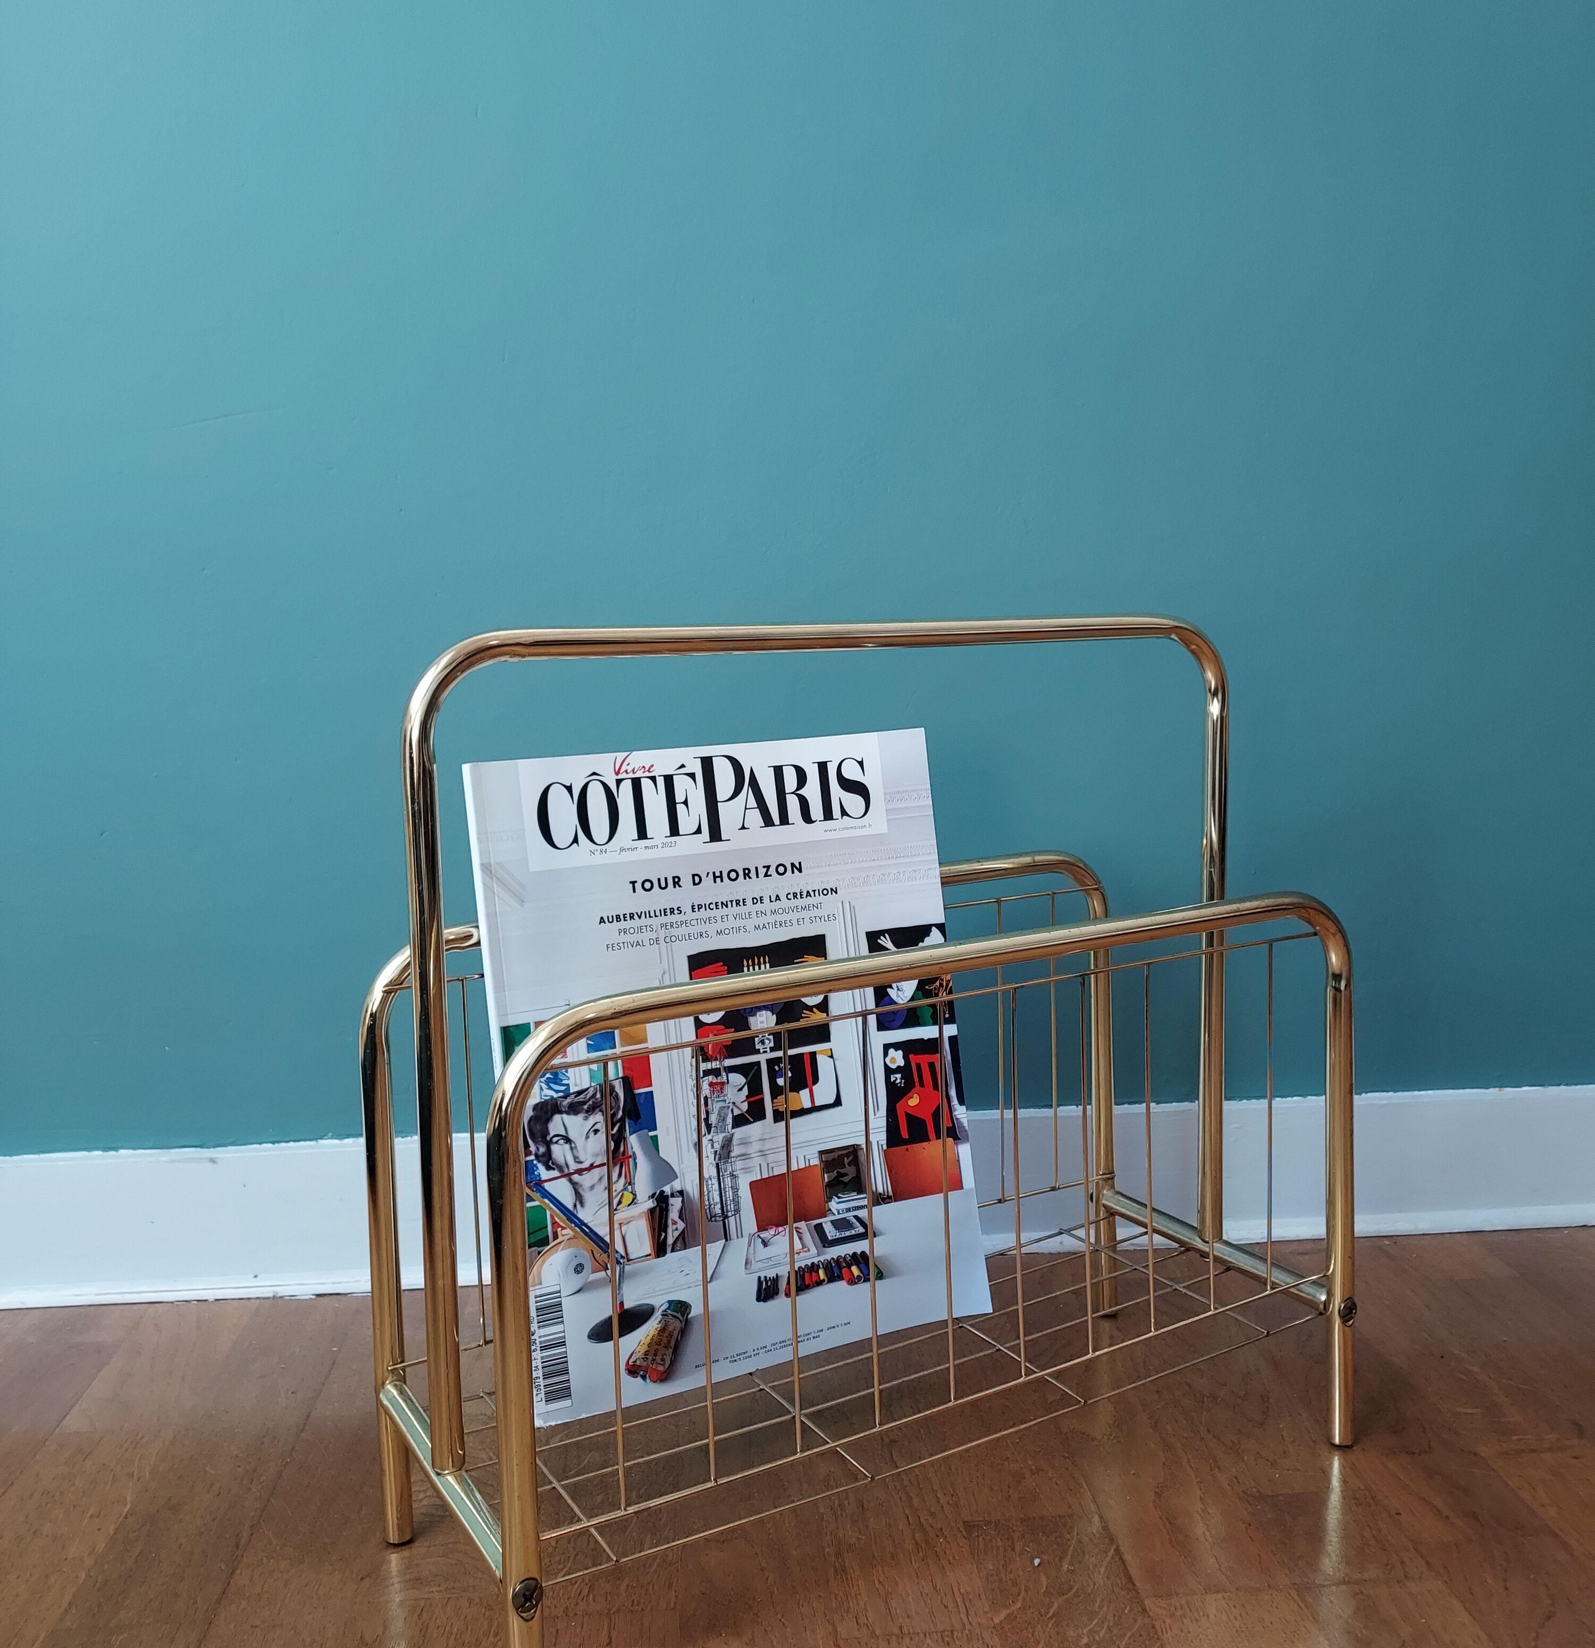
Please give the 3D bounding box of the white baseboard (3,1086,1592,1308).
[{"bbox_3d":[0.012,0.237,0.944,1.016,0.090,0.020,-2,7,-3],"label":"white baseboard"}]

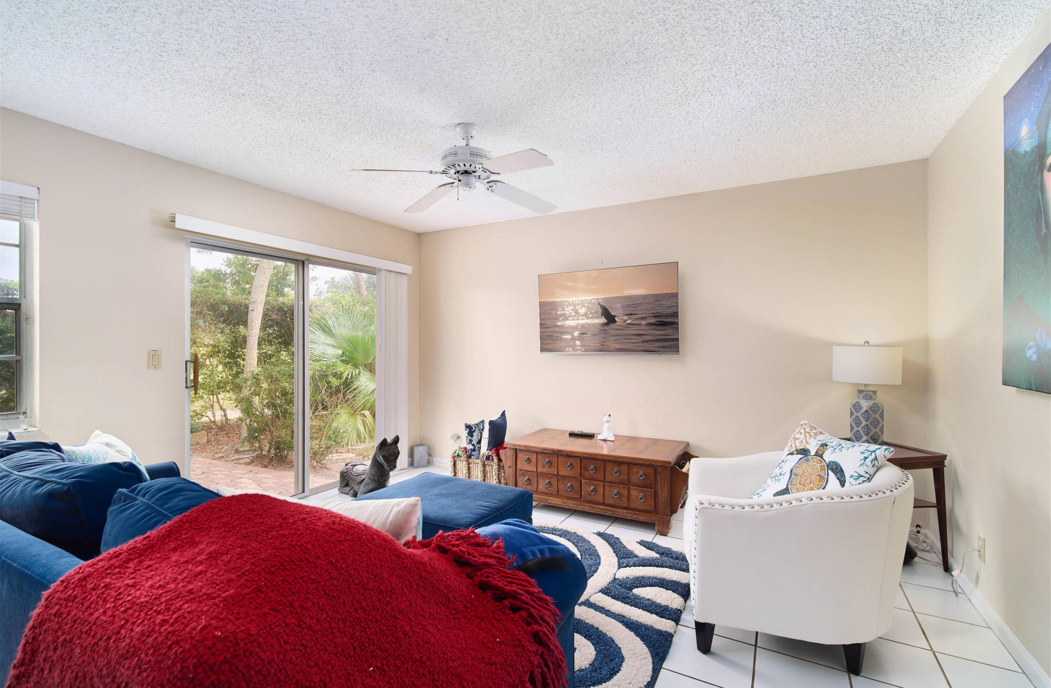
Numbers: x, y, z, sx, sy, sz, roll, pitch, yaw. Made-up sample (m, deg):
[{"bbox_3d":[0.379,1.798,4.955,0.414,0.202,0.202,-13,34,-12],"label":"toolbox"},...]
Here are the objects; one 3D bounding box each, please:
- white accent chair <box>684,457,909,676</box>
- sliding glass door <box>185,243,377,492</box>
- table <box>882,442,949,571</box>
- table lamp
[{"bbox_3d":[1.211,0.905,1.944,0.800,0.790,0.720,0,0,19],"label":"white accent chair"},{"bbox_3d":[-1.905,0.290,3.650,0.100,2.020,1.830,0,0,31],"label":"sliding glass door"},{"bbox_3d":[2.125,0.970,2.635,0.450,0.660,0.500,0,0,-12],"label":"table"},{"bbox_3d":[2.147,0.315,2.670,0.345,0.660,0.345,0,0,0],"label":"table lamp"}]

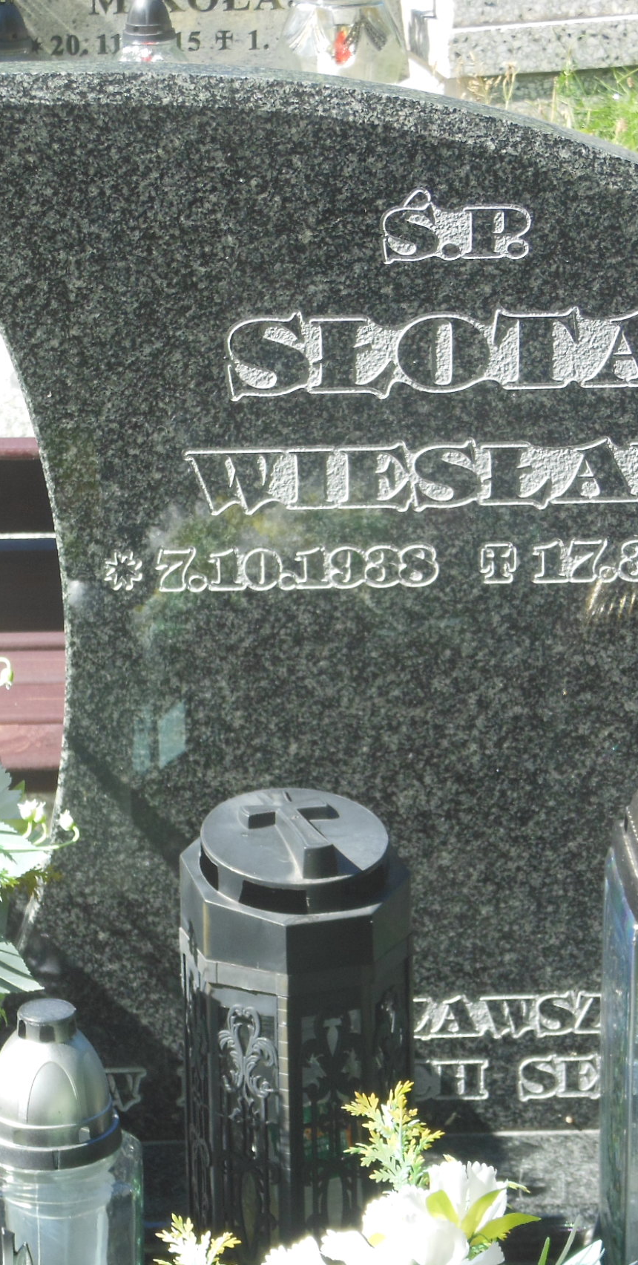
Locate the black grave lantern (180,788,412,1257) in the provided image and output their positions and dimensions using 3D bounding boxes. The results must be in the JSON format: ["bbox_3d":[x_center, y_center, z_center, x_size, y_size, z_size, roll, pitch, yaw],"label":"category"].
[{"bbox_3d":[-0.014,0.250,2.200,0.128,0.335,0.128,-9,28,-17],"label":"black grave lantern"}]

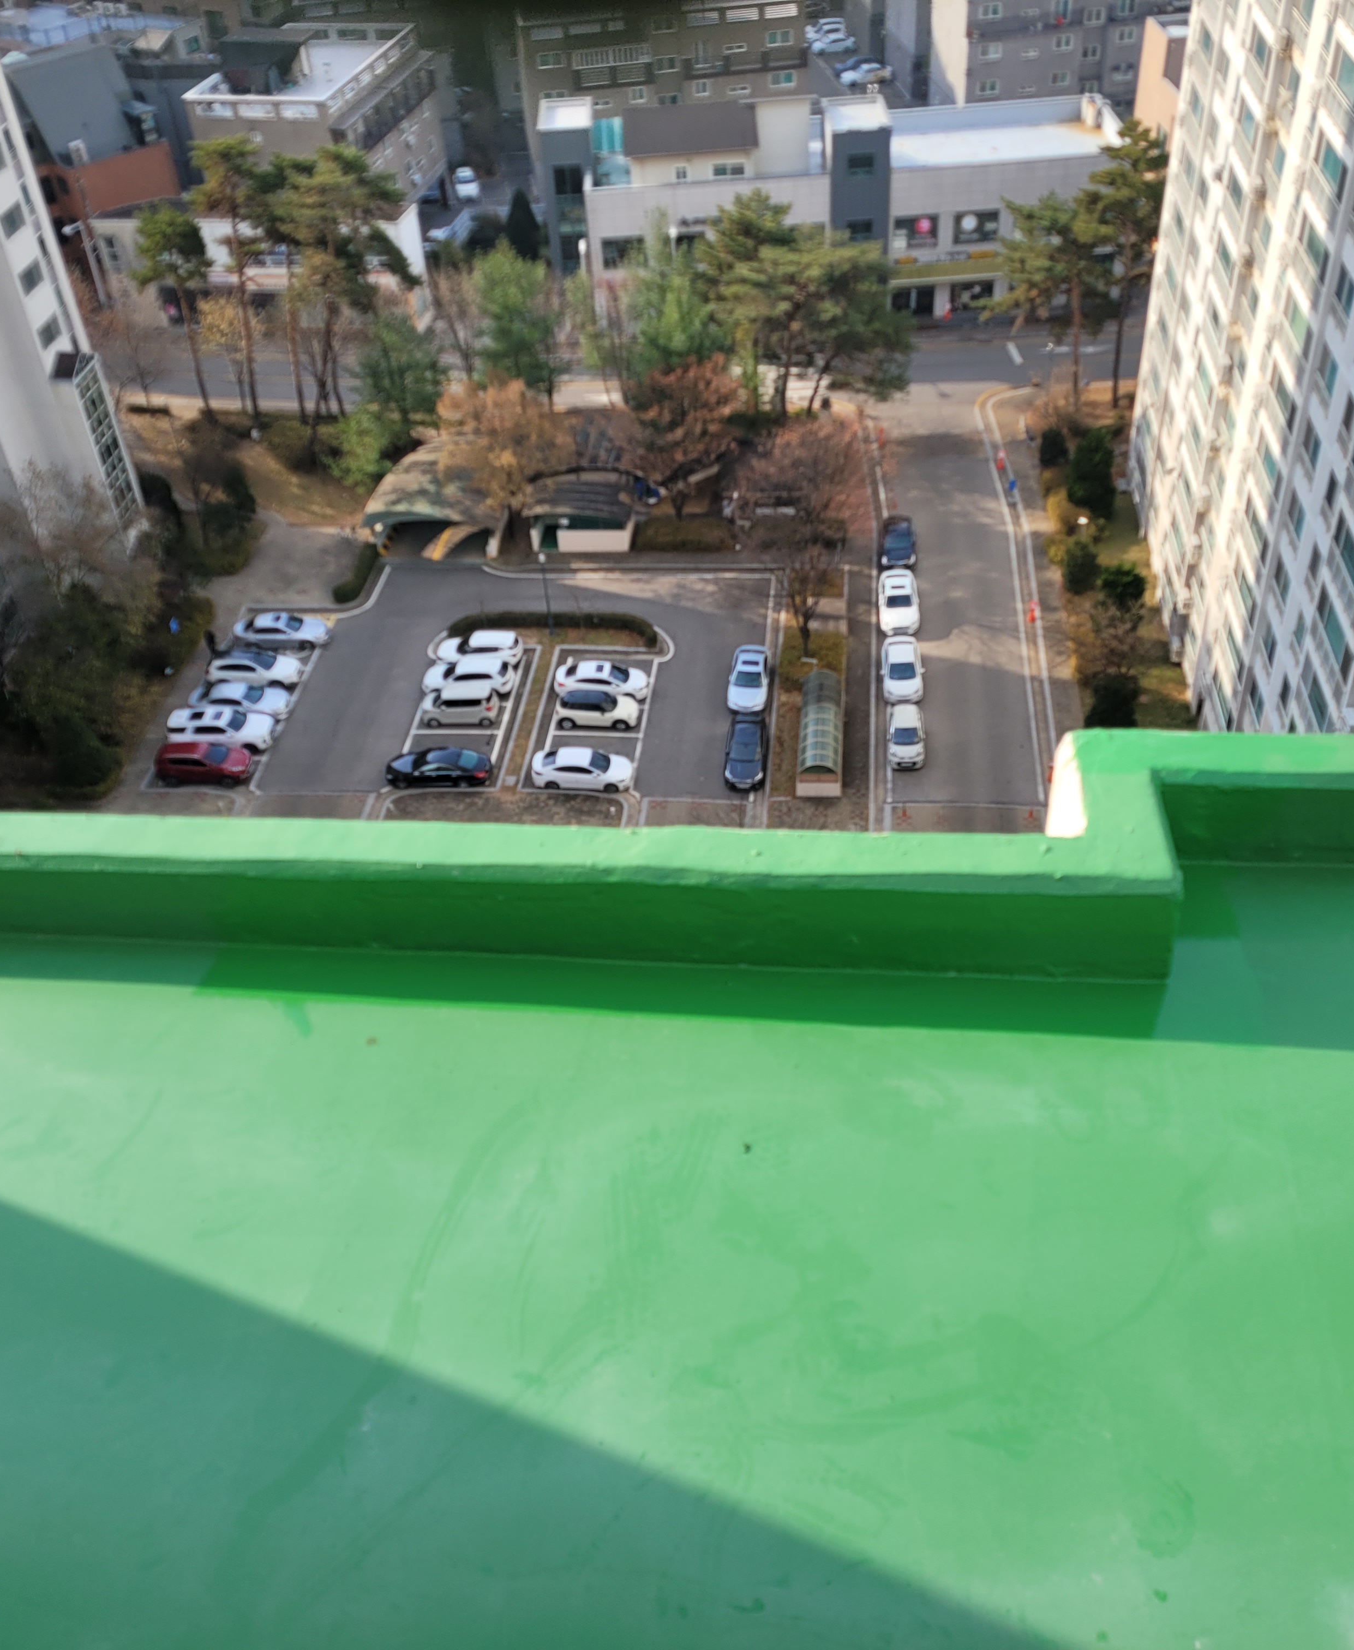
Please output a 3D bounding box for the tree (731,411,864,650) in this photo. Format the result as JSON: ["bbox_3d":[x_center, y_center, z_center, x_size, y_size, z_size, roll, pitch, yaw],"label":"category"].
[{"bbox_3d":[6.000,-13.035,77.923,6.600,11.300,6.600,1,41,6],"label":"tree"}]

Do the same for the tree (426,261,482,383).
[{"bbox_3d":[-13.908,-31.772,104.397,3.500,7.900,3.500,1,41,7],"label":"tree"}]

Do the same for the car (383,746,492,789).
[{"bbox_3d":[-10.905,-2.756,75.642,4.870,1.470,1.850,1,41,7],"label":"car"}]

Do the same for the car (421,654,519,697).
[{"bbox_3d":[-10.188,-7.403,80.818,4.420,1.600,1.820,1,41,7],"label":"car"}]

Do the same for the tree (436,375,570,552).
[{"bbox_3d":[-9.088,-18.964,87.825,7.000,9.700,7.000,1,41,7],"label":"tree"}]

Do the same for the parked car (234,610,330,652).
[{"bbox_3d":[-20.213,-9.888,84.190,4.750,1.460,1.830,1,41,6],"label":"parked car"}]

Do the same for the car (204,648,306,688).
[{"bbox_3d":[-20.921,-7.785,81.802,4.500,1.530,1.830,1,41,6],"label":"car"}]

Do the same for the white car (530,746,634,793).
[{"bbox_3d":[-4.295,-2.560,74.393,4.650,1.450,1.830,1,41,6],"label":"white car"}]

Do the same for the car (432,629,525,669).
[{"bbox_3d":[-9.847,-8.767,81.849,4.450,1.620,1.840,1,41,6],"label":"car"}]

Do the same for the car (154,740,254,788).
[{"bbox_3d":[-22.037,-2.897,76.748,4.420,1.640,1.840,1,41,7],"label":"car"}]

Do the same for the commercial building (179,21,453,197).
[{"bbox_3d":[-24.954,-48.479,119.644,11.600,13.300,16.500,6,42,12],"label":"commercial building"}]

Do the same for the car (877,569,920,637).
[{"bbox_3d":[11.286,-11.363,83.400,1.870,1.470,4.900,1,41,7],"label":"car"}]

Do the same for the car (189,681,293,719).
[{"bbox_3d":[-21.159,-6.114,79.971,4.700,1.460,1.830,1,41,6],"label":"car"}]

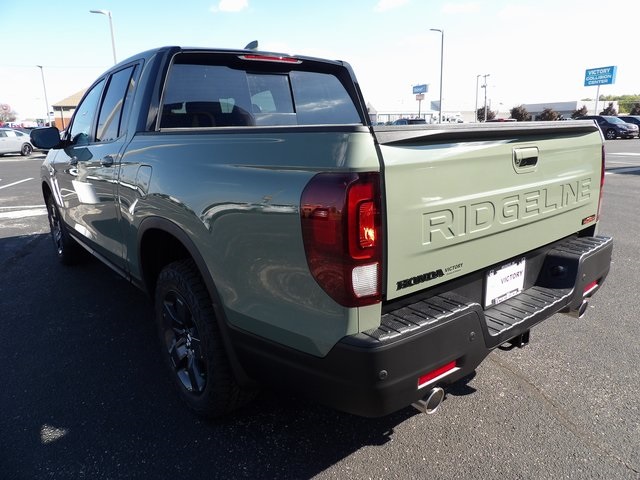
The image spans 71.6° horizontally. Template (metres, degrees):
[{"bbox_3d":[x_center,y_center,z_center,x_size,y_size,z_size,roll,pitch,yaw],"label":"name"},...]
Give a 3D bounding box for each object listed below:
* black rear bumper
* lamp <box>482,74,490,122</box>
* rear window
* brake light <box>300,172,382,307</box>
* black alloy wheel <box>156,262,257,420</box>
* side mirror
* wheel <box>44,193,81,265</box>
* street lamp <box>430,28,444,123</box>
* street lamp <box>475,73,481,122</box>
[{"bbox_3d":[0.628,0.223,1.949,1.900,0.360,0.680,-12,18,-38],"label":"black rear bumper"},{"bbox_3d":[23.900,-19.026,63.425,1.000,8.500,0.400,2,14,10],"label":"lamp"},{"bbox_3d":[-0.301,-0.905,2.828,1.500,0.430,0.070,-12,5,-38],"label":"rear window"},{"bbox_3d":[0.064,0.002,1.219,0.175,0.365,0.195,-12,18,-38],"label":"brake light"},{"bbox_3d":[-0.547,0.449,2.117,0.245,0.740,0.740,-12,18,-38],"label":"black alloy wheel"},{"bbox_3d":[-2.179,-0.816,3.529,0.225,0.170,0.140,-12,18,-38],"label":"side mirror"},{"bbox_3d":[-2.554,-0.114,4.519,0.245,0.740,0.740,-12,18,-38],"label":"wheel"},{"bbox_3d":[8.285,-10.755,31.899,1.050,8.000,0.350,-6,15,-21],"label":"street lamp"},{"bbox_3d":[22.290,-18.684,62.346,0.800,8.400,0.350,6,15,24],"label":"street lamp"}]

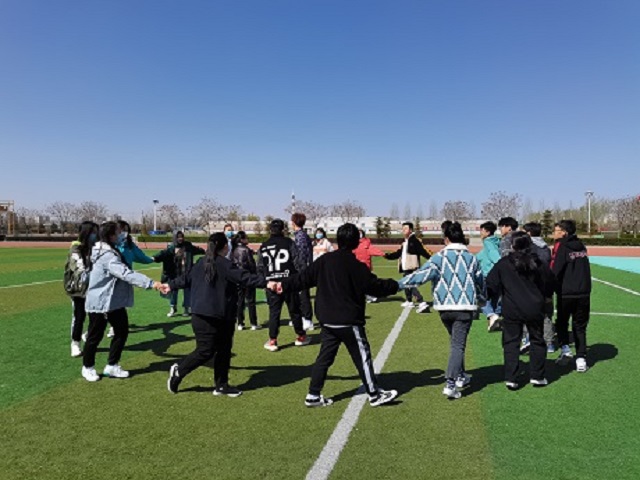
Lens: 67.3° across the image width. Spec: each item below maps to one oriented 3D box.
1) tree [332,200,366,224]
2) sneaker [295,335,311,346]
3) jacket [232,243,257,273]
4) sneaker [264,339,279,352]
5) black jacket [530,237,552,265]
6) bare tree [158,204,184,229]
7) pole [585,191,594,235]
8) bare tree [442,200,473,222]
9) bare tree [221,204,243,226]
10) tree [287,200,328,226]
[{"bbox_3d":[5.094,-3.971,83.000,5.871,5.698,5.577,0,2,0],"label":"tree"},{"bbox_3d":[-0.243,1.405,6.789,0.100,0.120,0.280,1,1,30],"label":"sneaker"},{"bbox_3d":[-1.233,0.386,7.900,0.480,0.640,0.320,1,2,30],"label":"jacket"},{"bbox_3d":[-0.672,1.410,6.519,0.100,0.120,0.280,0,1,-23],"label":"sneaker"},{"bbox_3d":[2.833,0.297,6.350,0.480,0.680,0.340,-1,2,-43],"label":"black jacket"},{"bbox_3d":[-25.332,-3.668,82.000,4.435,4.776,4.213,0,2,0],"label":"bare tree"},{"bbox_3d":[66.169,-6.340,117.881,1.800,11.200,1.800,0,1,0],"label":"pole"},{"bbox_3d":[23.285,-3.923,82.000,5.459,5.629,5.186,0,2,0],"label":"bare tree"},{"bbox_3d":[-16.562,-3.448,89.934,4.100,6.200,4.100,0,1,0],"label":"bare tree"},{"bbox_3d":[-2.176,-3.483,83.930,7.000,6.600,6.500,0,1,0],"label":"tree"}]

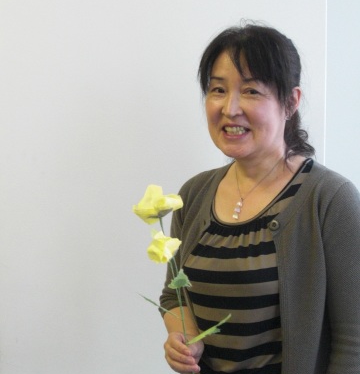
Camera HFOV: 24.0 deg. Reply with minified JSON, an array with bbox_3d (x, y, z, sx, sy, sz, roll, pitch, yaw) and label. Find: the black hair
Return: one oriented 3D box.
[{"bbox_3d":[0.141,-0.178,1.575,0.182,0.250,0.220,4,4,28],"label":"black hair"}]

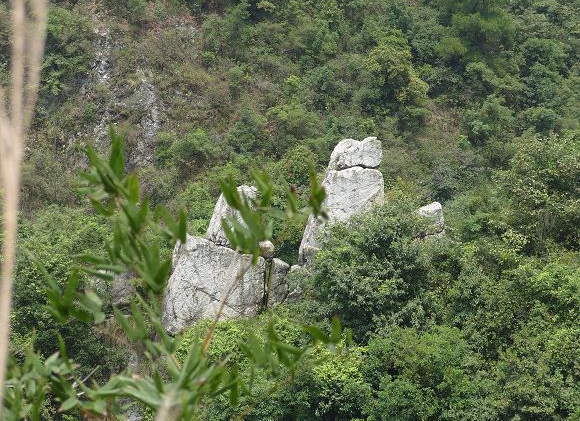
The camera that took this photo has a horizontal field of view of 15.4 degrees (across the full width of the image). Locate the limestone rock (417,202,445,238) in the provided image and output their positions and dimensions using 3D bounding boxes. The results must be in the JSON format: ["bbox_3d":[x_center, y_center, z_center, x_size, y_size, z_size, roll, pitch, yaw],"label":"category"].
[{"bbox_3d":[5.549,0.377,85.000,1.200,1.400,1.100,0,6,0],"label":"limestone rock"}]

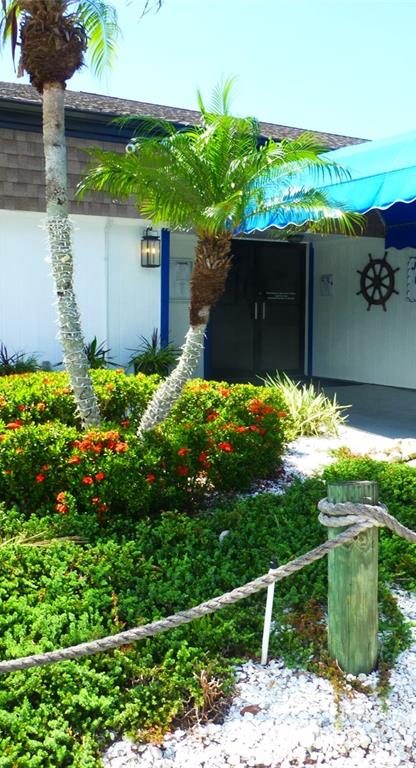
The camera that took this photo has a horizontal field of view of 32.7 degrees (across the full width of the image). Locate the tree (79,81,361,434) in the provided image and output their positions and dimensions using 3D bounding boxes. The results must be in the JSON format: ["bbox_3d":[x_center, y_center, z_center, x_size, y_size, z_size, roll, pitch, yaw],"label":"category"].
[{"bbox_3d":[0.091,-0.911,5.650,2.150,2.950,2.100,0,6,0],"label":"tree"}]

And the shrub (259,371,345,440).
[{"bbox_3d":[0.921,0.203,6.850,0.830,0.630,0.800,0,6,0],"label":"shrub"}]

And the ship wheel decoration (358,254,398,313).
[{"bbox_3d":[2.474,-1.502,10.468,0.070,0.865,0.870,-3,7,-31],"label":"ship wheel decoration"}]

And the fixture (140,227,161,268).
[{"bbox_3d":[-0.650,-1.509,7.963,0.165,0.430,0.215,-3,7,-31],"label":"fixture"}]

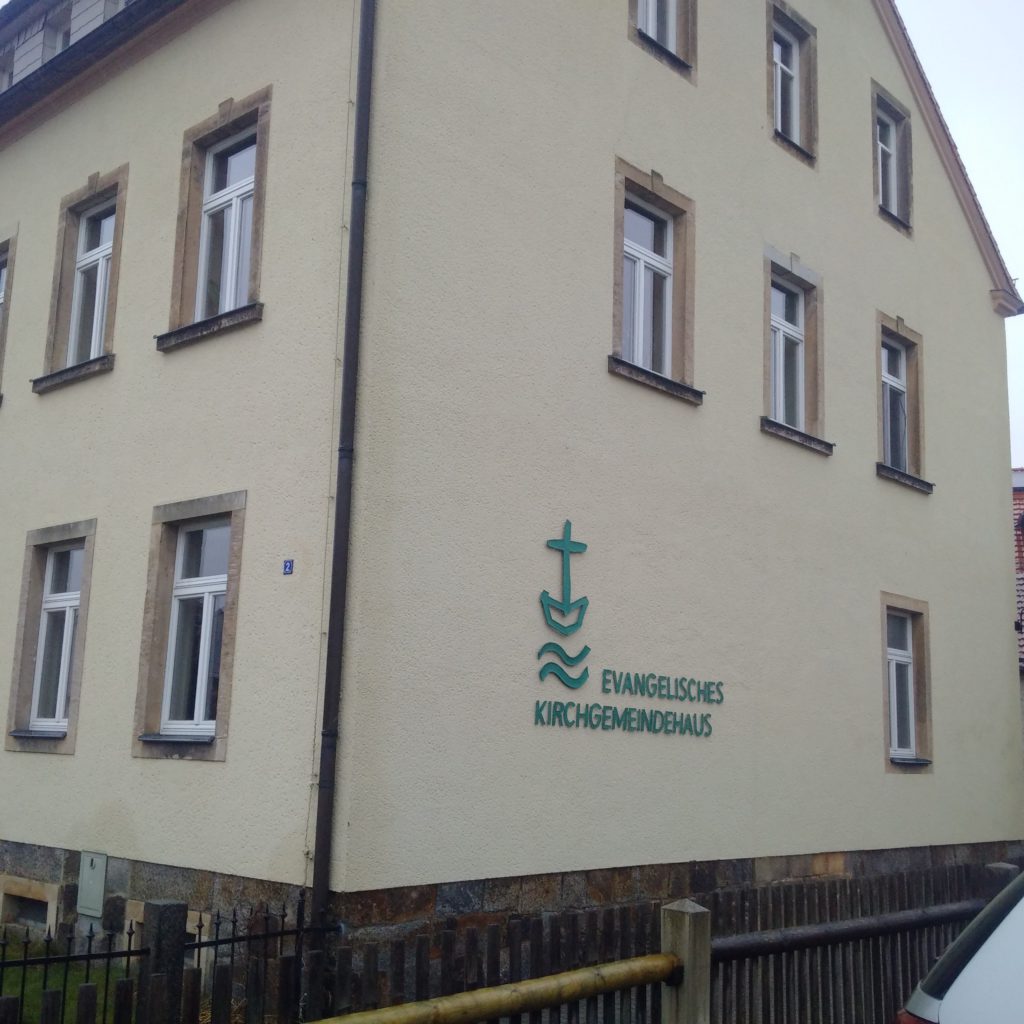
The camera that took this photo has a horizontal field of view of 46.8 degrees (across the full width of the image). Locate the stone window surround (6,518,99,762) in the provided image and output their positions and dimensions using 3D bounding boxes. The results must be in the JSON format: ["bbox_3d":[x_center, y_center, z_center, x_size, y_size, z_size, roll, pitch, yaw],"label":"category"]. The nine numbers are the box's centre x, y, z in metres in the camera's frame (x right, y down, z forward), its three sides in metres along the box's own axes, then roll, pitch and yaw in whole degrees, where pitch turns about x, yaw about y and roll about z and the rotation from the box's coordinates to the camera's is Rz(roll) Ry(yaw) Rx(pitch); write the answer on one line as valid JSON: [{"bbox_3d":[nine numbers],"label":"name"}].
[{"bbox_3d":[-4.300,1.180,11.152,1.369,2.122,0.195,-7,-14,42],"label":"stone window surround"}]

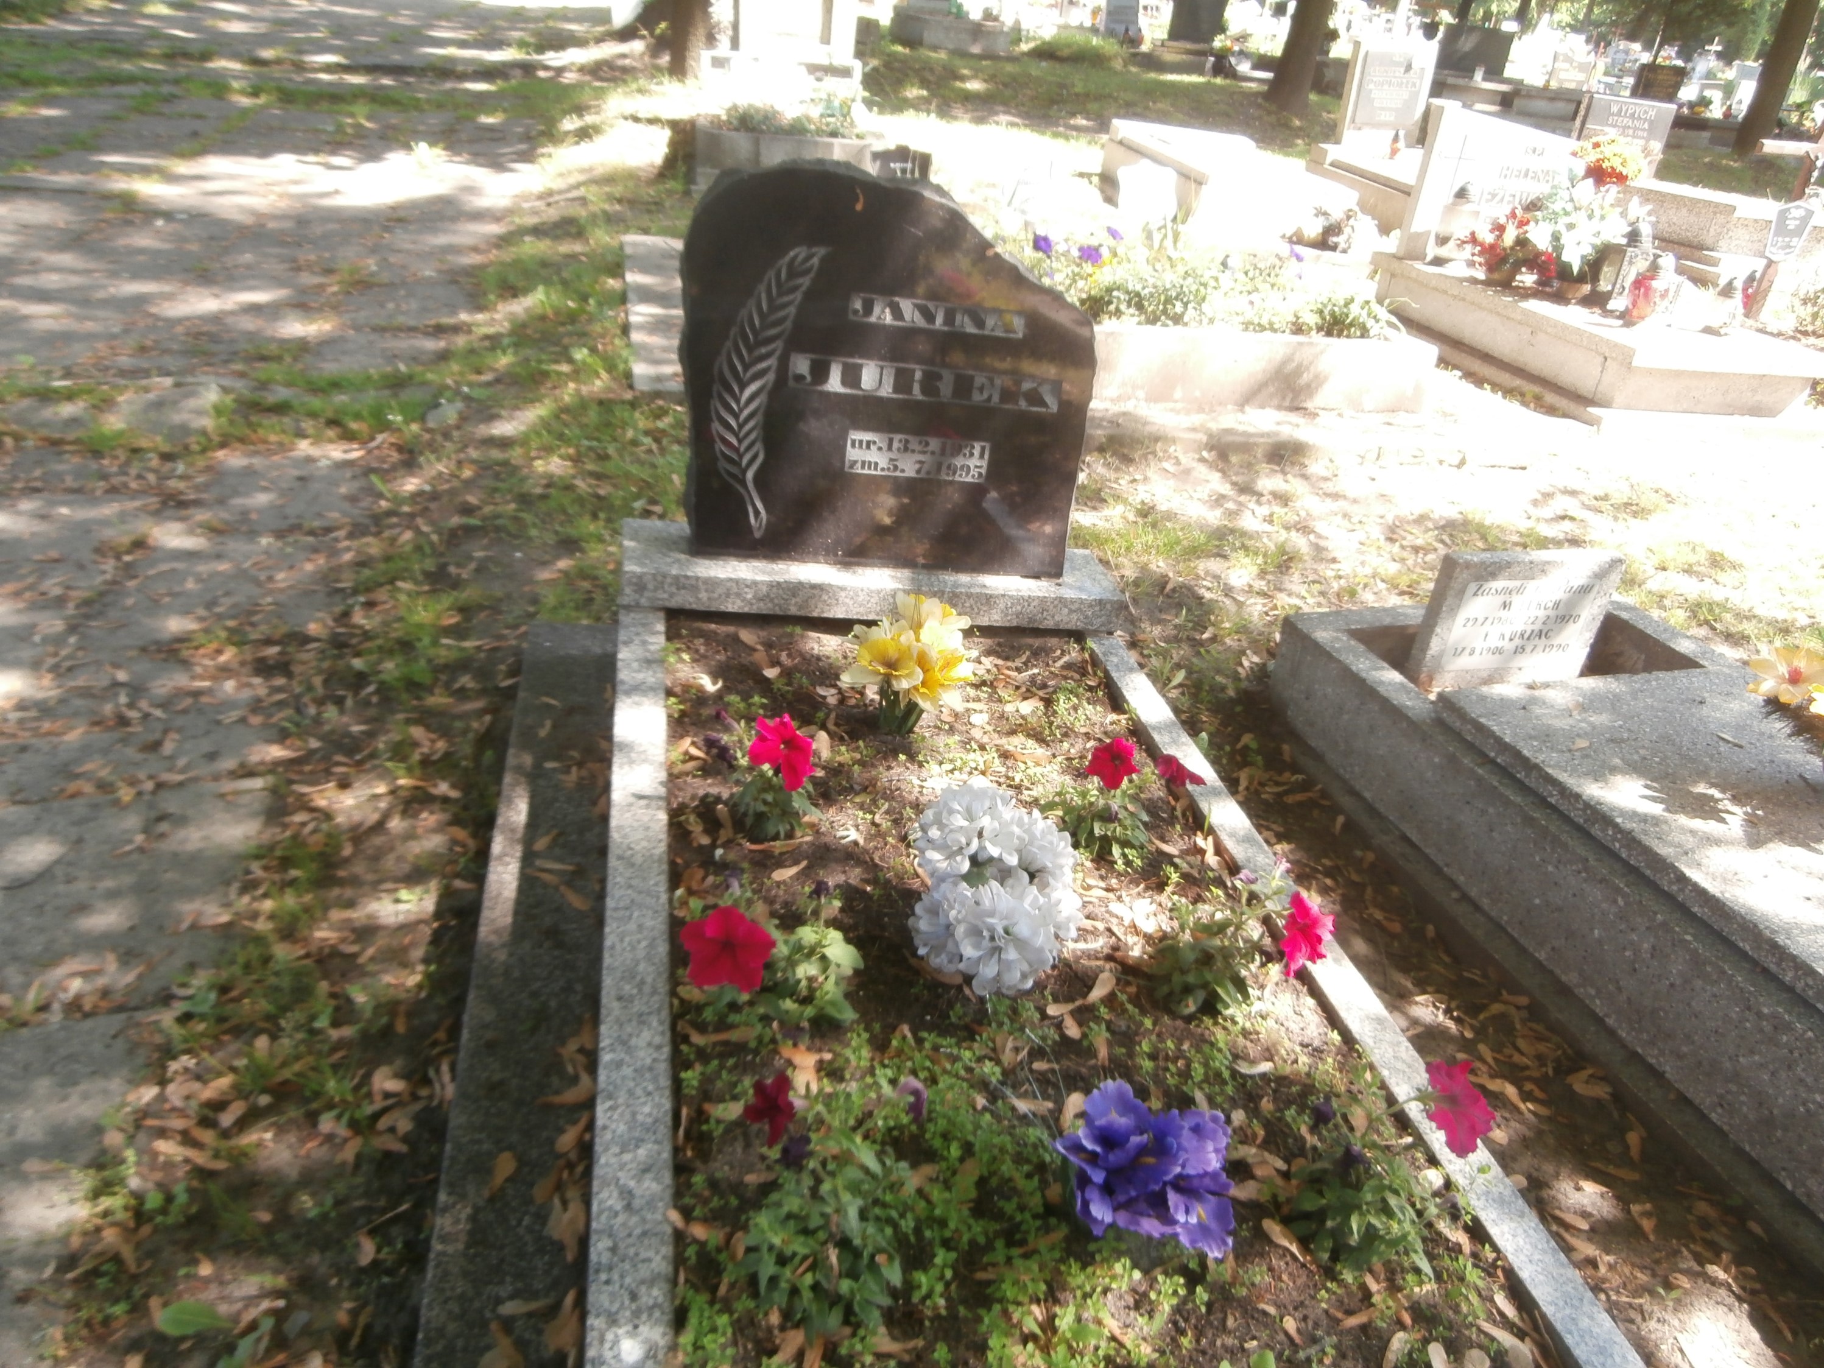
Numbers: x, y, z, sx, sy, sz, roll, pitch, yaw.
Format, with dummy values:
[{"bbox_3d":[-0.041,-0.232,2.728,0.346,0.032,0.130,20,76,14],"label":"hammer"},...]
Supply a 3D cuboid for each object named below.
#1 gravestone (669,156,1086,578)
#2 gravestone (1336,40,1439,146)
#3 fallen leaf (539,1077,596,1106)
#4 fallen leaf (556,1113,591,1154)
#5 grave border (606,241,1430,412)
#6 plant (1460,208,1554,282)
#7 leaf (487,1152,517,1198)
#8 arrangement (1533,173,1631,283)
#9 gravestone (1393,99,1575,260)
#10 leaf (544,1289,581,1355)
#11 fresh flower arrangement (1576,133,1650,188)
[{"bbox_3d":[-0.049,-0.582,2.472,0.778,0.762,0.103,1,29,-10],"label":"gravestone"},{"bbox_3d":[4.016,-5.003,10.712,0.670,0.803,0.165,2,28,-4],"label":"gravestone"},{"bbox_3d":[-0.364,0.432,1.336,0.059,0.010,0.023,-12,32,-27],"label":"fallen leaf"},{"bbox_3d":[-0.346,0.457,1.292,0.016,0.010,0.052,15,30,19],"label":"fallen leaf"},{"bbox_3d":[0.339,-1.391,4.724,2.678,0.268,1.421,-1,29,-11],"label":"grave border"},{"bbox_3d":[2.723,-2.006,5.789,0.371,0.343,0.306,-1,29,-9],"label":"plant"},{"bbox_3d":[-0.403,0.481,1.241,0.016,0.010,0.054,7,28,5],"label":"leaf"},{"bbox_3d":[2.997,-2.033,5.665,0.389,0.464,0.343,-1,29,-9],"label":"arrangement"},{"bbox_3d":[2.901,-2.484,6.335,0.721,0.752,0.165,0,29,-9],"label":"gravestone"},{"bbox_3d":[-0.303,0.558,1.110,0.033,0.015,0.059,4,28,-1],"label":"leaf"},{"bbox_3d":[3.302,-2.467,5.974,0.306,0.269,0.269,-1,29,-9],"label":"fresh flower arrangement"}]

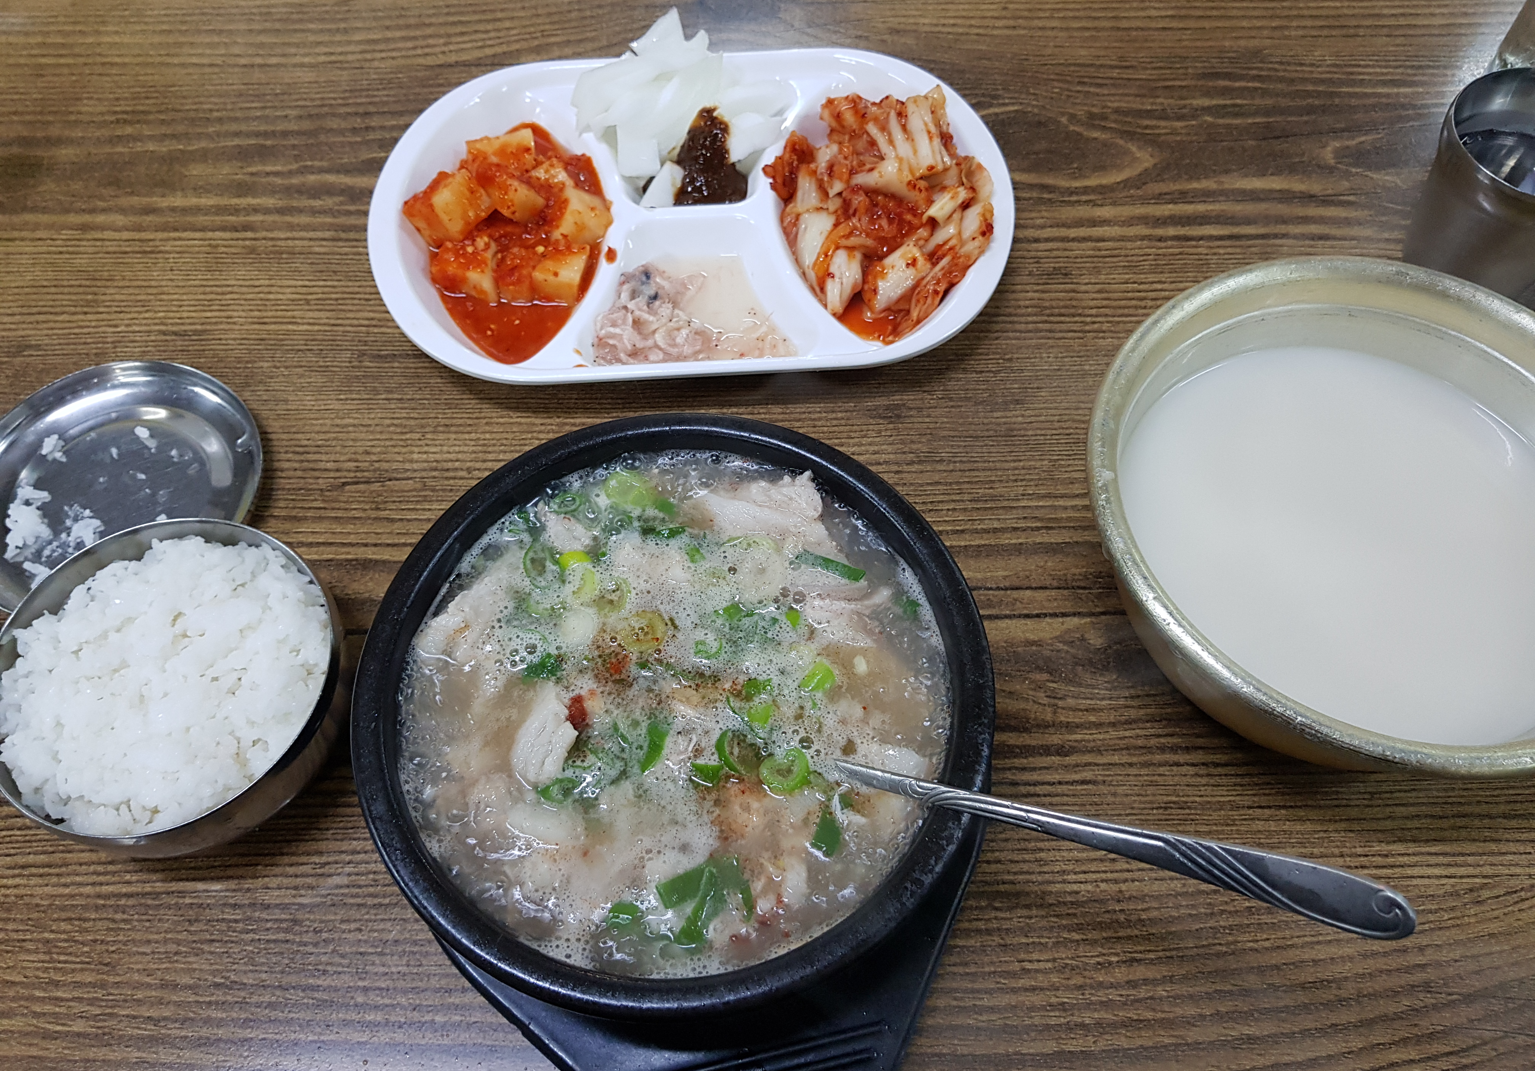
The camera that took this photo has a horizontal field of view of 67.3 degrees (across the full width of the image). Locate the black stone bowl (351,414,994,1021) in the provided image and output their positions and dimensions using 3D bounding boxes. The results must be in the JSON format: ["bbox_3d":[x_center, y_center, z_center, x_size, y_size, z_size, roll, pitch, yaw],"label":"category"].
[{"bbox_3d":[-0.024,0.056,0.334,0.165,0.078,0.165,0,62,0],"label":"black stone bowl"}]

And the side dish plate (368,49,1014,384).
[{"bbox_3d":[-0.029,-0.126,0.469,0.251,0.029,0.166,-3,62,-2],"label":"side dish plate"}]

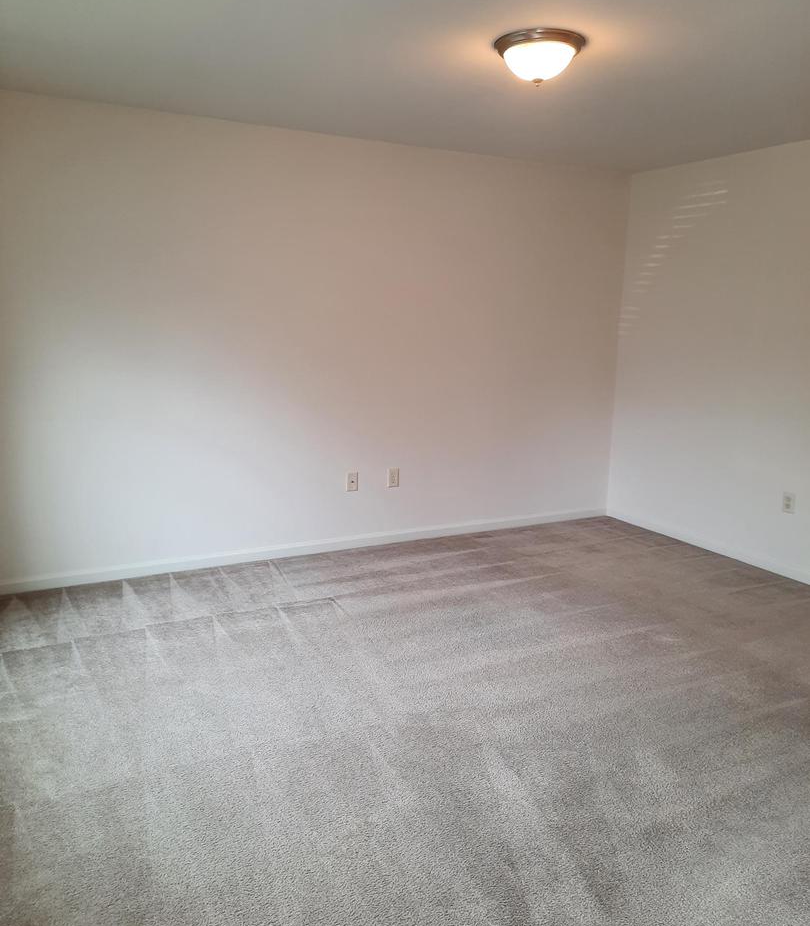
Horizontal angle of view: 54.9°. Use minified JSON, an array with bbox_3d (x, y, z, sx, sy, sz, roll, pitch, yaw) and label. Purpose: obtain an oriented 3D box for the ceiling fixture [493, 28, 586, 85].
[{"bbox_3d":[0.491,-1.457,2.860,0.330,0.142,0.330,1,11,0],"label":"ceiling fixture"}]

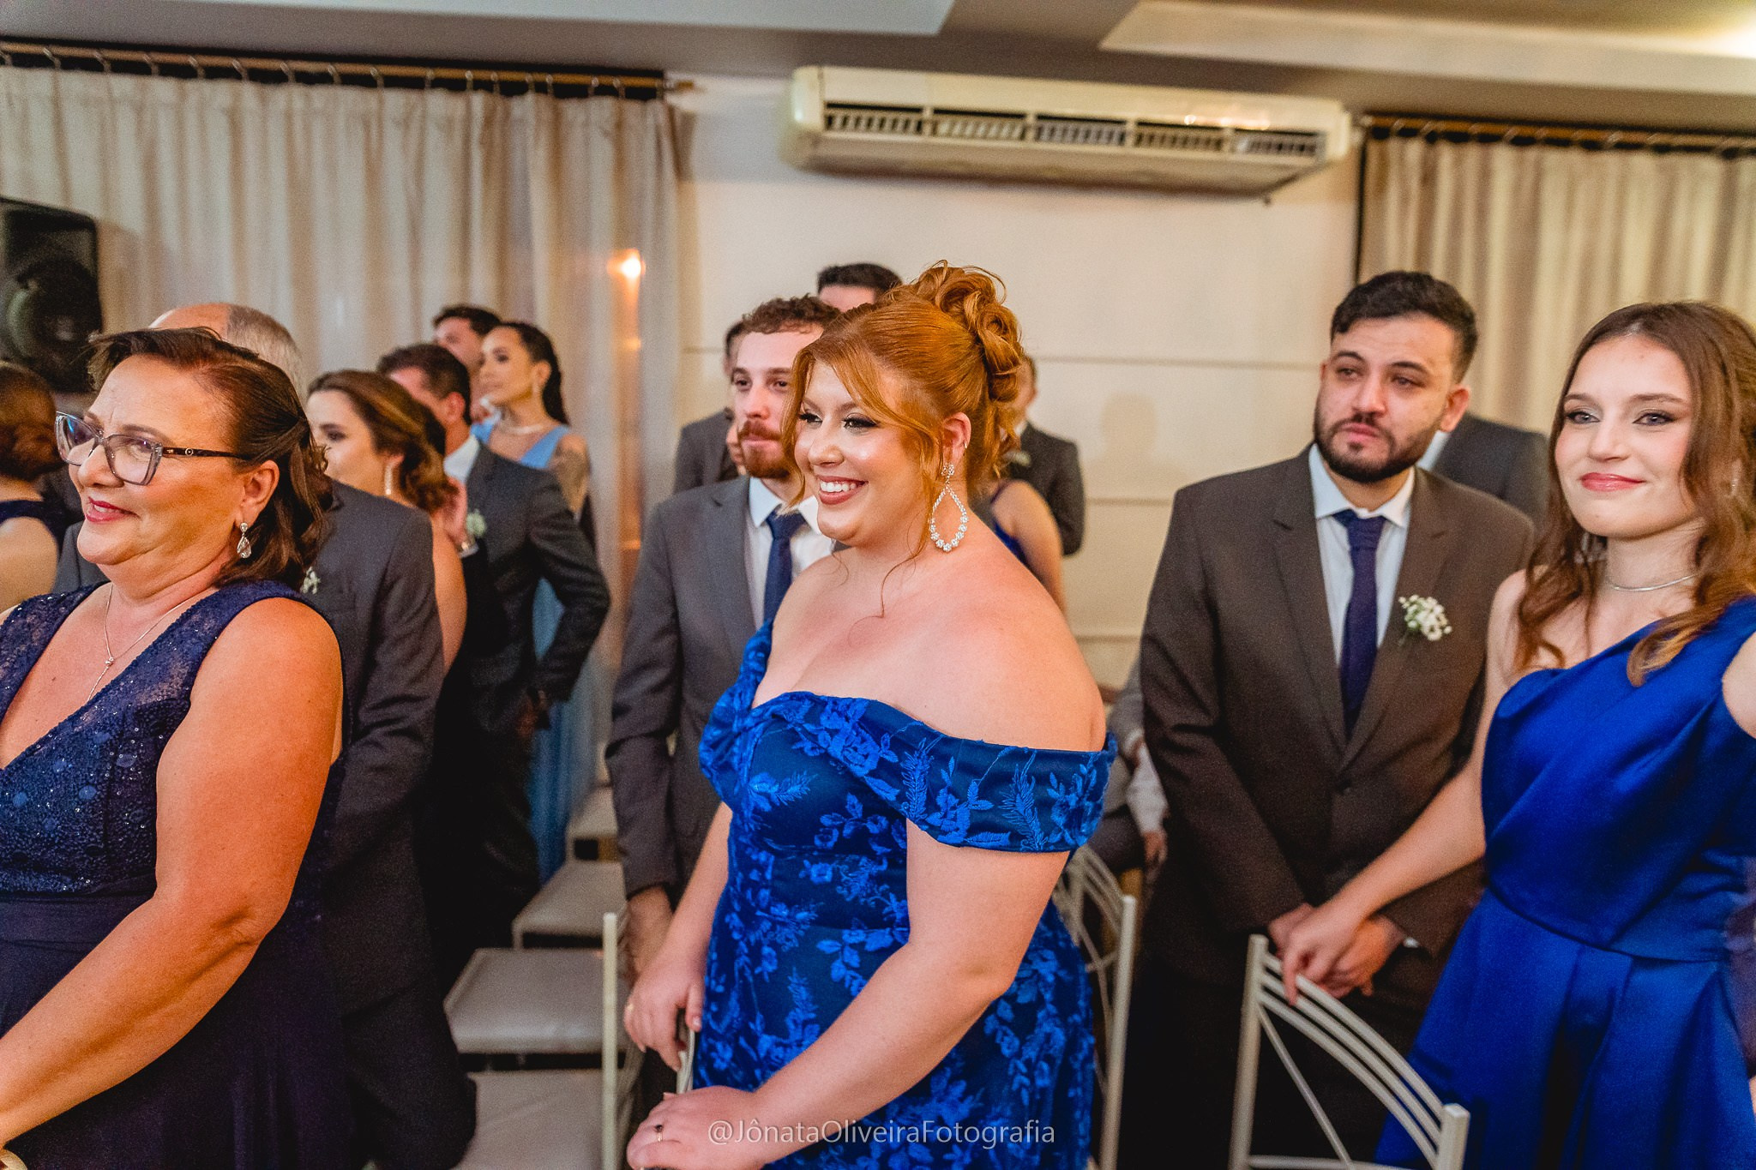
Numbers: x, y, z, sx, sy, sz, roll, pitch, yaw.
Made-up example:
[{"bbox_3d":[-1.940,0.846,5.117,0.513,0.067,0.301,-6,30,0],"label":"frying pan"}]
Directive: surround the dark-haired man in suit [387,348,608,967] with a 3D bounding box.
[{"bbox_3d":[-0.886,0.331,2.598,0.360,1.696,0.580,-4,9,-32],"label":"dark-haired man in suit"}]

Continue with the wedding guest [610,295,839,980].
[{"bbox_3d":[-0.151,0.418,1.920,0.530,1.733,0.330,5,9,27],"label":"wedding guest"}]

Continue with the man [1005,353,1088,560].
[{"bbox_3d":[0.305,0.215,3.302,0.520,1.764,0.320,5,9,30],"label":"man"}]

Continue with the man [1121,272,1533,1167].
[{"bbox_3d":[0.623,0.457,1.671,0.520,1.748,0.340,4,9,23],"label":"man"}]

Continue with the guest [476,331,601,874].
[{"bbox_3d":[-0.891,0.215,3.104,0.360,1.783,0.460,-5,10,-38],"label":"guest"}]

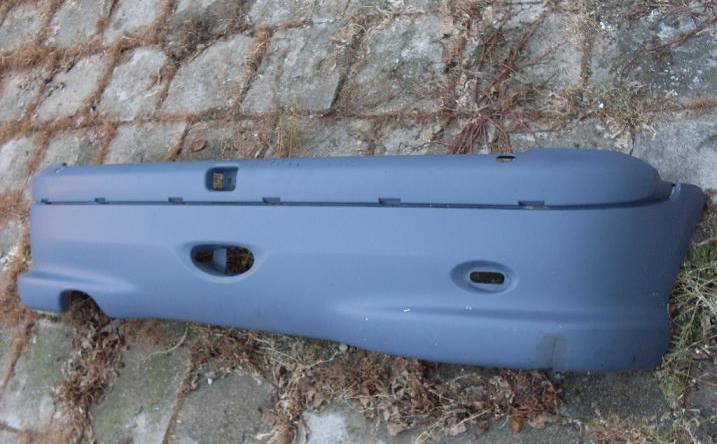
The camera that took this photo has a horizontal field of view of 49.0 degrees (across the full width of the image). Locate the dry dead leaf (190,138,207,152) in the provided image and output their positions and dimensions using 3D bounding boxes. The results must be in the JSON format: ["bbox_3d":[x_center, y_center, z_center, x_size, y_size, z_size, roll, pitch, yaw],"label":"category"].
[{"bbox_3d":[-0.390,-0.186,1.923,0.050,0.012,0.036,-11,59,29],"label":"dry dead leaf"}]

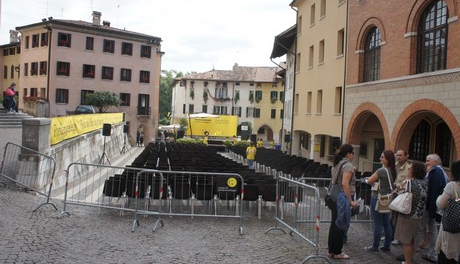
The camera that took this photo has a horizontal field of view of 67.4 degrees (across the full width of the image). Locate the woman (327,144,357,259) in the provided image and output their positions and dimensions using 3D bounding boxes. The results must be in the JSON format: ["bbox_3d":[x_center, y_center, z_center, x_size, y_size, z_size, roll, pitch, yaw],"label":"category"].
[{"bbox_3d":[1.700,1.058,5.200,0.480,1.700,0.480,2,2,0],"label":"woman"}]

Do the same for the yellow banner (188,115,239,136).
[{"bbox_3d":[-1.930,-0.630,38.000,5.550,2.270,0.100,2,2,-7],"label":"yellow banner"}]

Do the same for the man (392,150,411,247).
[{"bbox_3d":[3.090,1.190,6.200,0.400,1.720,0.520,0,3,-37],"label":"man"}]

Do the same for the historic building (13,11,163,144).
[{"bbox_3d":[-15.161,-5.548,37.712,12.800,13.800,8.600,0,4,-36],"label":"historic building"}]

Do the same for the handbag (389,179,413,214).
[{"bbox_3d":[2.399,0.912,4.850,0.340,0.450,0.180,4,3,23],"label":"handbag"}]

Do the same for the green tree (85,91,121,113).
[{"bbox_3d":[-10.414,-1.948,28.067,2.750,2.600,2.600,2,3,0],"label":"green tree"}]

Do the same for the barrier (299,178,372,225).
[{"bbox_3d":[2.260,1.490,6.720,2.000,1.100,0.500,2,0,-9],"label":"barrier"}]

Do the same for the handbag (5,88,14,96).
[{"bbox_3d":[-11.514,-2.115,18.000,0.500,0.380,0.260,2,3,-14],"label":"handbag"}]

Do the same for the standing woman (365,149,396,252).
[{"bbox_3d":[2.460,1.127,5.620,0.440,1.670,0.460,4,3,26],"label":"standing woman"}]

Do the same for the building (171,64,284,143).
[{"bbox_3d":[-0.084,-4.810,57.832,19.500,12.600,10.000,2,3,-1],"label":"building"}]

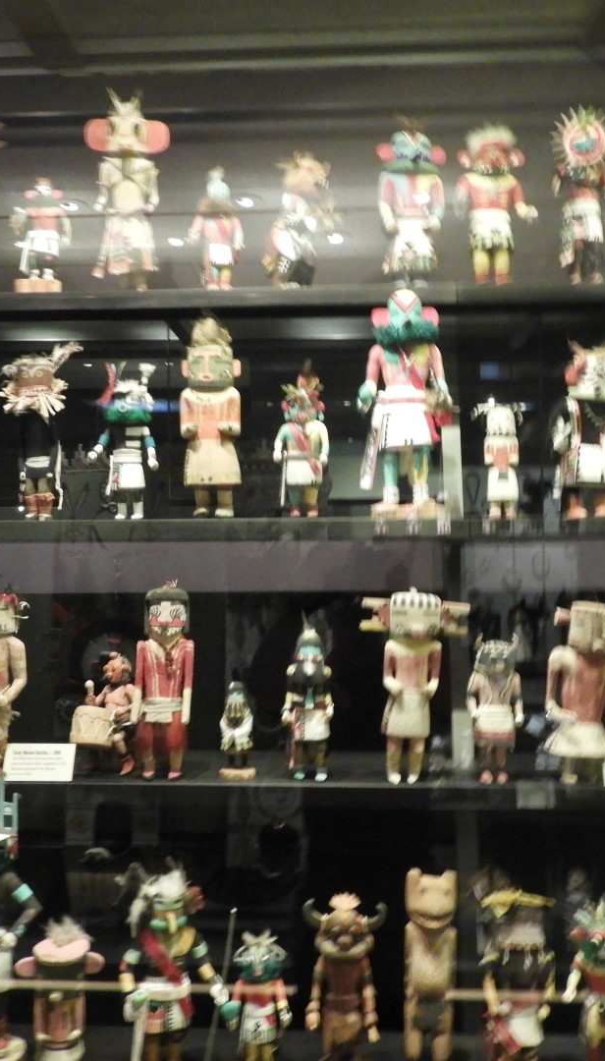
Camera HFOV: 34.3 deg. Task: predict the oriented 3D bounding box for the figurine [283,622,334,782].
[{"bbox_3d":[0.010,0.272,1.554,0.081,0.253,0.070,0,-1,3],"label":"figurine"}]

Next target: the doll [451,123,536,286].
[{"bbox_3d":[0.341,-0.575,1.730,0.144,0.276,0.110,0,-2,7],"label":"doll"}]

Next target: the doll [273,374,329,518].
[{"bbox_3d":[-0.002,-0.145,1.660,0.092,0.241,0.080,0,-2,2],"label":"doll"}]

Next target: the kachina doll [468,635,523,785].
[{"bbox_3d":[0.303,0.282,1.538,0.087,0.234,0.065,0,-1,6],"label":"kachina doll"}]

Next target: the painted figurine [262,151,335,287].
[{"bbox_3d":[-0.006,-0.523,1.647,0.120,0.225,0.095,-2,-2,38],"label":"painted figurine"}]

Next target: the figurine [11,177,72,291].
[{"bbox_3d":[-0.473,-0.537,1.778,0.106,0.201,0.085,0,-2,-10],"label":"figurine"}]

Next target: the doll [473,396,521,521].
[{"bbox_3d":[0.319,-0.116,1.606,0.080,0.198,0.070,0,-2,0],"label":"doll"}]

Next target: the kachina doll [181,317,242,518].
[{"bbox_3d":[-0.154,-0.189,1.644,0.100,0.330,0.090,-1,-2,13],"label":"kachina doll"}]

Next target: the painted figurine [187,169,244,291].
[{"bbox_3d":[-0.146,-0.506,1.644,0.093,0.203,0.070,0,-2,0],"label":"painted figurine"}]

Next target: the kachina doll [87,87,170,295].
[{"bbox_3d":[-0.298,-0.578,1.665,0.142,0.338,0.110,0,-2,3],"label":"kachina doll"}]

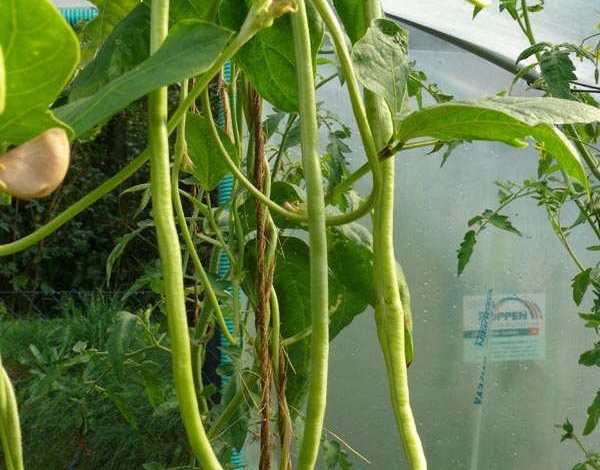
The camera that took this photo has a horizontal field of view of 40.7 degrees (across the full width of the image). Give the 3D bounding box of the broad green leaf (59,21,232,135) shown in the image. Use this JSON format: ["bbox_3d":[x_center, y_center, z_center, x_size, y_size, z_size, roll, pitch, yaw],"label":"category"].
[{"bbox_3d":[-0.077,-0.076,0.400,0.110,0.020,0.046,-30,25,0],"label":"broad green leaf"}]

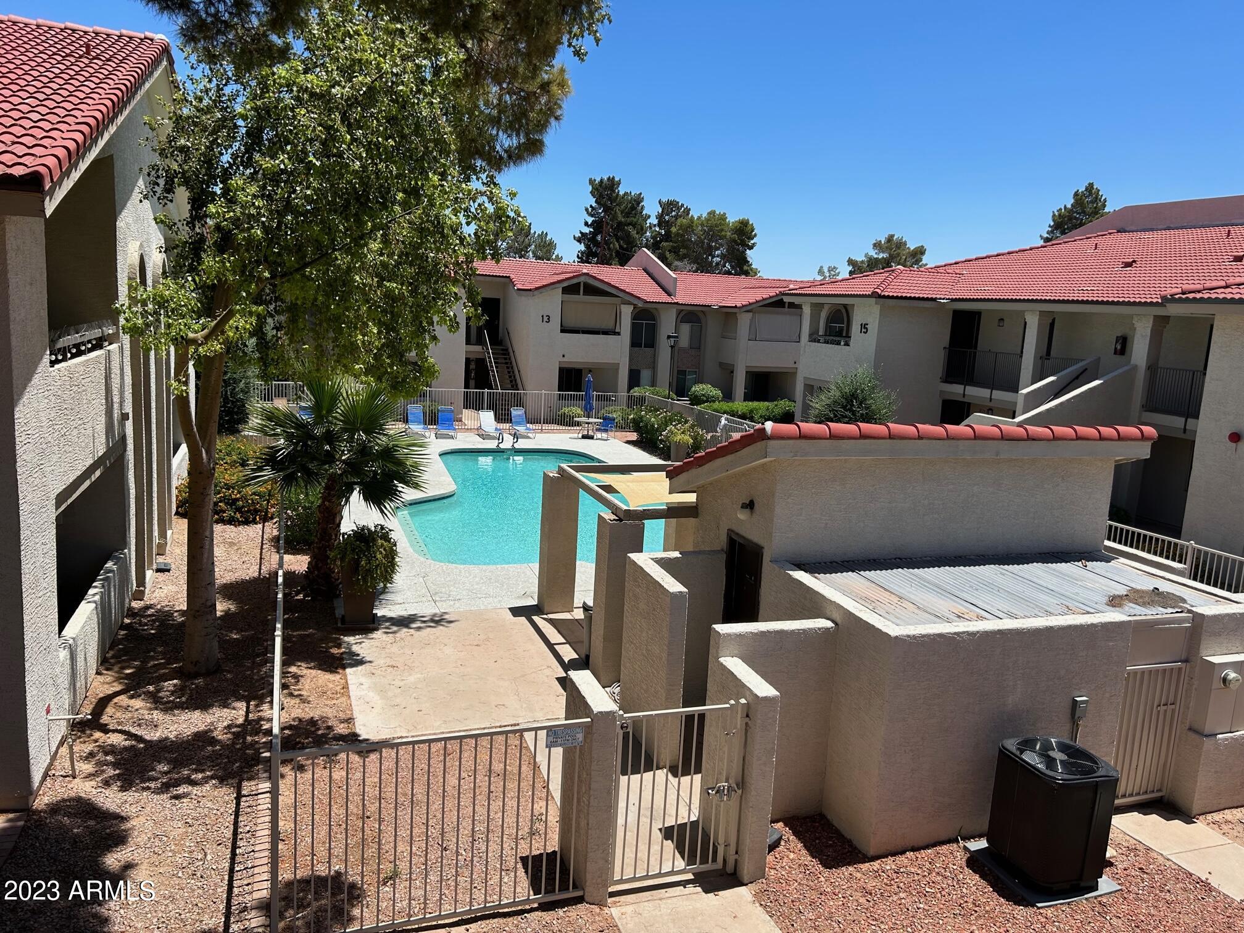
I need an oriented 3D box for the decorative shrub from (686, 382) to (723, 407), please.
[{"bbox_3d":[3.429,-2.707,39.431,1.500,1.600,1.500,0,10,-20],"label":"decorative shrub"}]

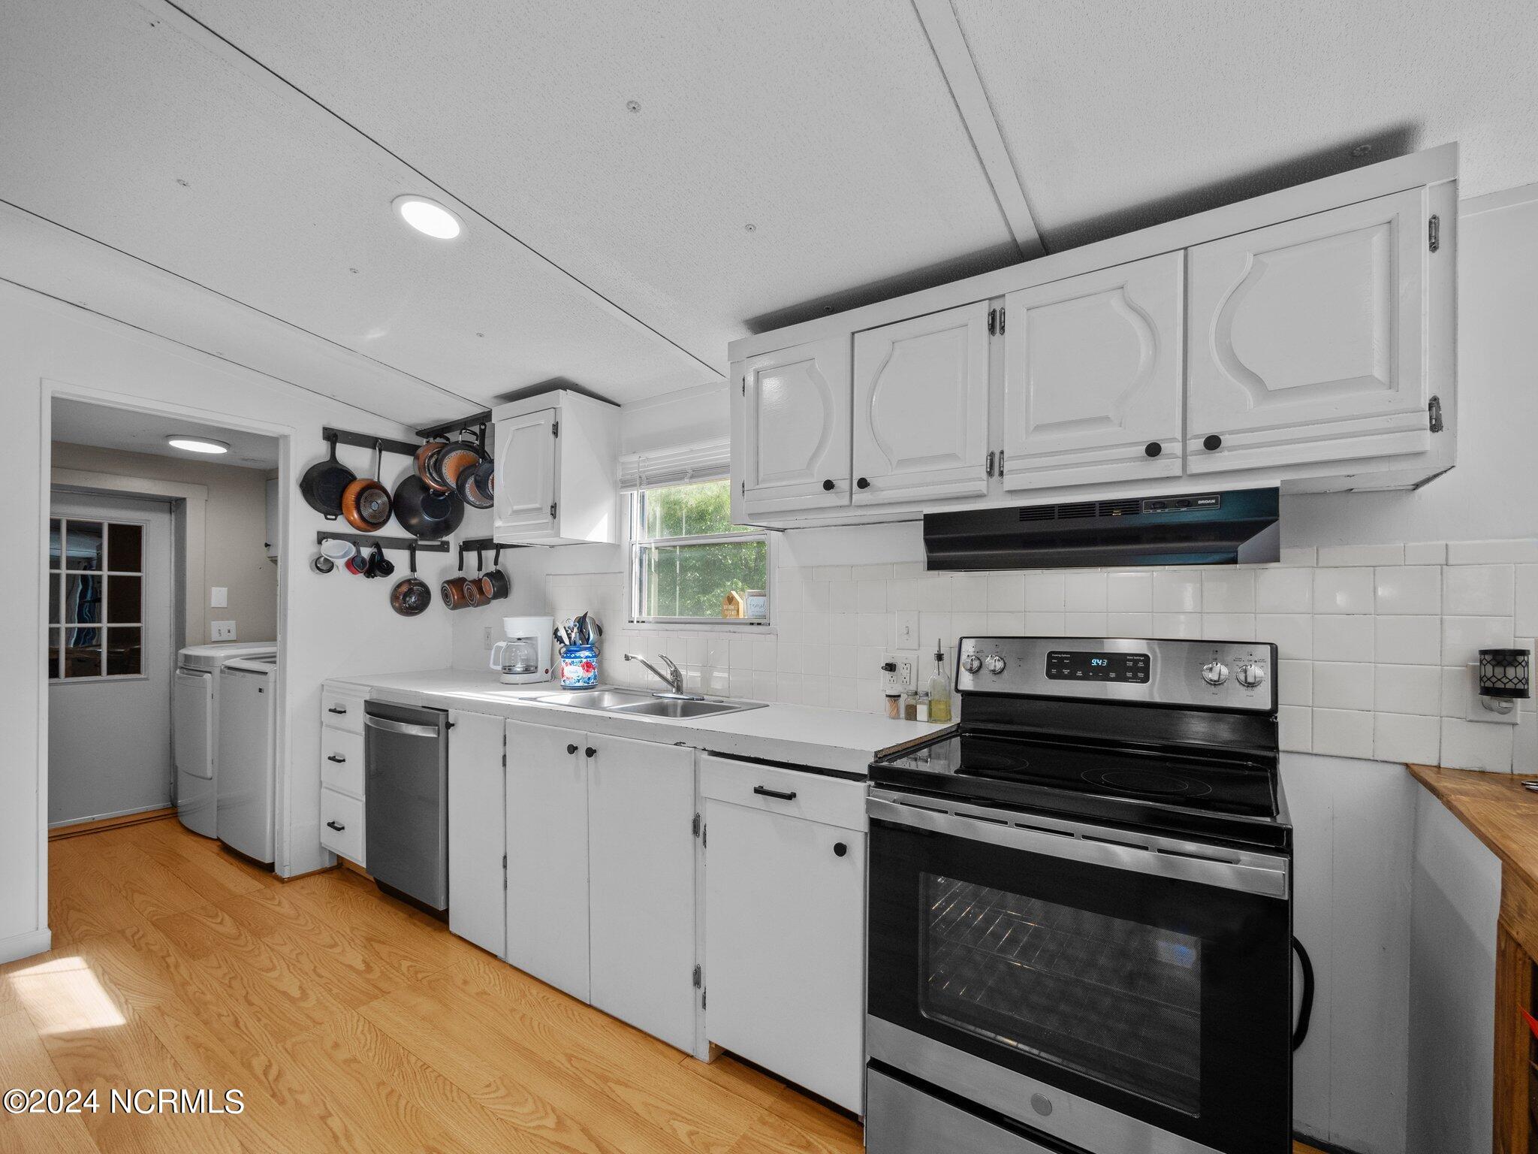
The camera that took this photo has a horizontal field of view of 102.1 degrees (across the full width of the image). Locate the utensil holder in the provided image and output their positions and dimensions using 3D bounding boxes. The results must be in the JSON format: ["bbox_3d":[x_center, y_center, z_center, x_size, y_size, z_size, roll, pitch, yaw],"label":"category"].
[{"bbox_3d":[-0.850,0.392,2.771,0.162,0.198,0.160,0,-1,0],"label":"utensil holder"}]

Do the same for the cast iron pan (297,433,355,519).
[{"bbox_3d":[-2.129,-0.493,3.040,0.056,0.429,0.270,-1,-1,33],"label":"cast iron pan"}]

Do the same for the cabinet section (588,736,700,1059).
[{"bbox_3d":[-0.240,0.934,2.129,0.440,0.869,0.583,-1,-1,33],"label":"cabinet section"}]

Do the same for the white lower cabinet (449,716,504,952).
[{"bbox_3d":[-0.941,0.974,2.609,0.374,0.874,0.605,-1,-1,33],"label":"white lower cabinet"}]

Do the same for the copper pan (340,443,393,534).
[{"bbox_3d":[-1.949,-0.448,3.031,0.085,0.435,0.220,-1,-1,33],"label":"copper pan"}]

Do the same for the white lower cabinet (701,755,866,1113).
[{"bbox_3d":[0.167,0.868,1.799,0.488,0.791,0.540,-1,-1,33],"label":"white lower cabinet"}]

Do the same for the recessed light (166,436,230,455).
[{"bbox_3d":[-3.143,-0.714,3.426,0.280,0.035,0.280,-1,-1,33],"label":"recessed light"}]

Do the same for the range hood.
[{"bbox_3d":[0.810,-0.098,1.594,0.745,0.155,0.295,-1,-1,33],"label":"range hood"}]

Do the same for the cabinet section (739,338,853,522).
[{"bbox_3d":[0.162,-0.449,2.039,0.387,0.511,0.319,-1,-1,33],"label":"cabinet section"}]

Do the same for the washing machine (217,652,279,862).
[{"bbox_3d":[-2.304,0.888,3.233,0.680,0.980,0.680,-1,-1,33],"label":"washing machine"}]

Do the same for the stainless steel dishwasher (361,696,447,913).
[{"bbox_3d":[-1.358,0.972,2.827,0.631,0.803,0.610,-1,-1,33],"label":"stainless steel dishwasher"}]

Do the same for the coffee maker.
[{"bbox_3d":[-1.151,0.340,2.924,0.182,0.311,0.250,-1,-1,40],"label":"coffee maker"}]

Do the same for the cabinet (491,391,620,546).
[{"bbox_3d":[-0.956,-0.454,2.796,0.465,0.596,0.315,-1,-1,33],"label":"cabinet"}]

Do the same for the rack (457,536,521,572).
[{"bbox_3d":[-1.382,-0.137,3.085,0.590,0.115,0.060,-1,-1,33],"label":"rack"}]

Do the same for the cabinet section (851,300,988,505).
[{"bbox_3d":[0.487,-0.456,1.831,0.386,0.504,0.319,-1,-1,33],"label":"cabinet section"}]

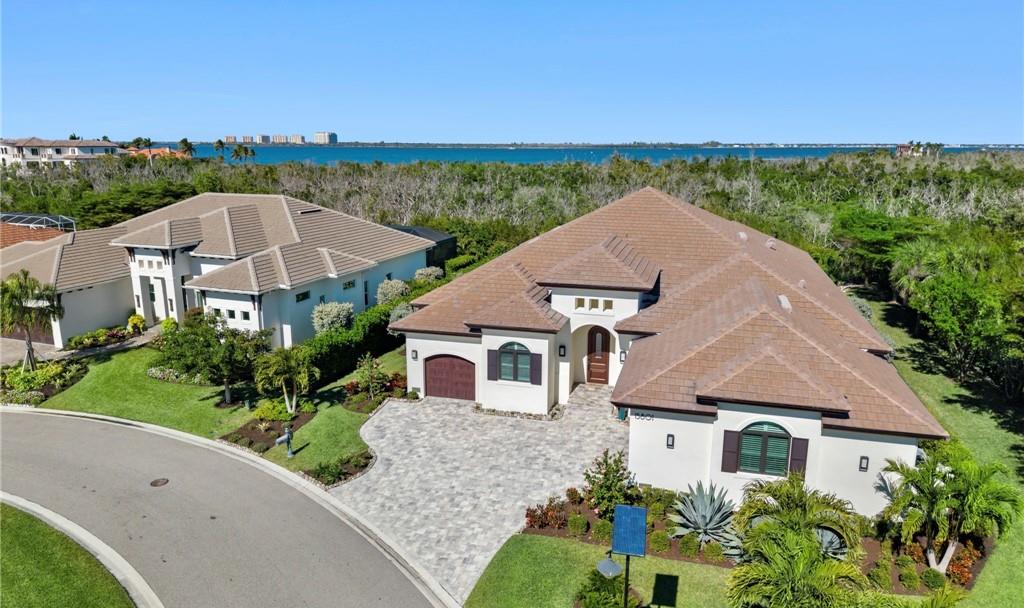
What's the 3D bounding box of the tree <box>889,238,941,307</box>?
[{"bbox_3d":[32.018,-2.545,56.017,4.000,5.300,4.000,4,13,15],"label":"tree"}]

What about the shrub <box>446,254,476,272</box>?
[{"bbox_3d":[-5.379,-4.289,71.713,1.200,1.250,5.000,4,13,15],"label":"shrub"}]

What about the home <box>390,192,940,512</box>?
[{"bbox_3d":[7.714,-1.899,42.962,24.453,9.610,39.060,4,13,15],"label":"home"}]

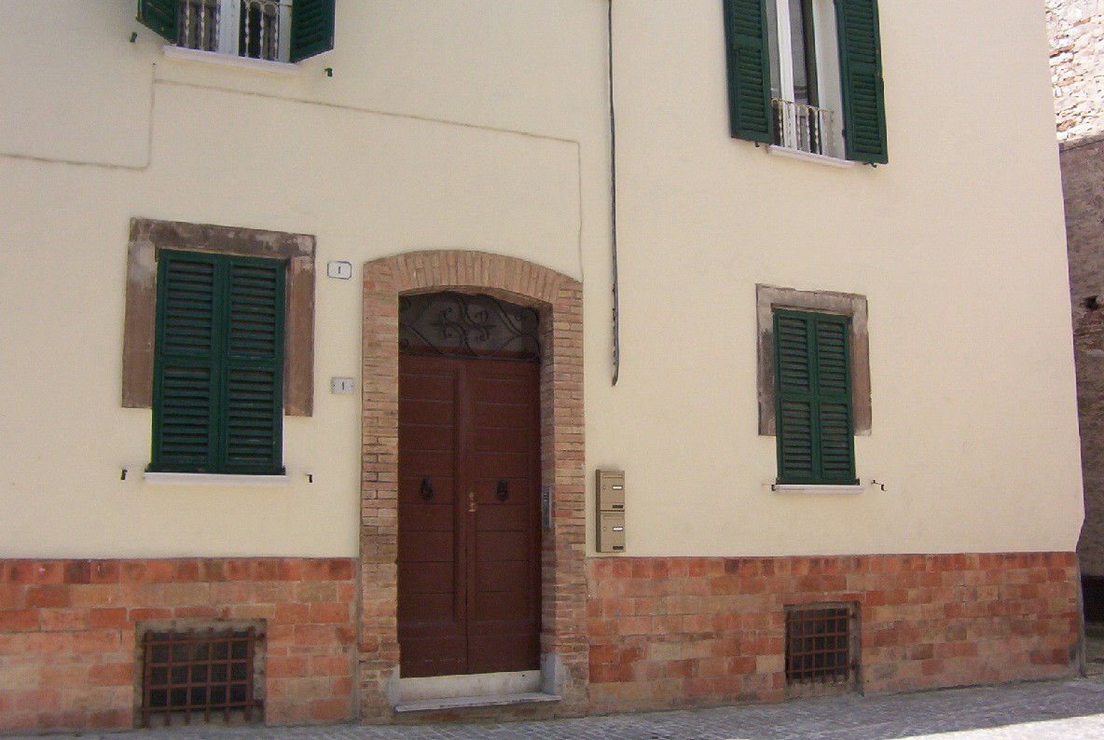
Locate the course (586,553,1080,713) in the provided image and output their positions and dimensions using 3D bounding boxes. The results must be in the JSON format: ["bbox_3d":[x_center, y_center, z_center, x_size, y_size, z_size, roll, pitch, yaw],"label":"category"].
[{"bbox_3d":[2.710,2.227,10.022,5.382,1.205,0.120,3,-8,-25],"label":"course"}]

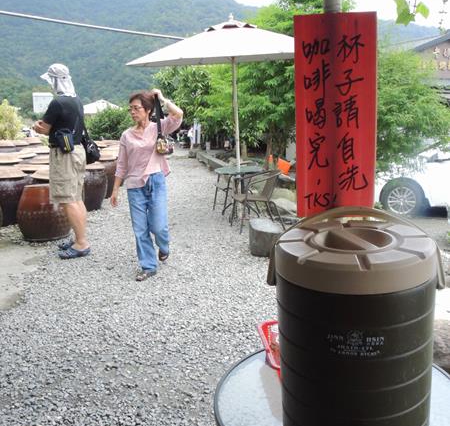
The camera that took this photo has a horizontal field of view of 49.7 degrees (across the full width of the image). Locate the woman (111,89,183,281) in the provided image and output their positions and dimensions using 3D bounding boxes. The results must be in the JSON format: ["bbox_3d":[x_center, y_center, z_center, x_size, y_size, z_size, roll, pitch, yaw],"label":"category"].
[{"bbox_3d":[-0.661,-0.232,4.229,0.580,1.580,0.450,0,12,20],"label":"woman"}]

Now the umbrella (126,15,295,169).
[{"bbox_3d":[0.144,-1.225,6.499,2.680,2.630,2.680,-4,11,0],"label":"umbrella"}]

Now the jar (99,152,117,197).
[{"bbox_3d":[-2.201,-0.654,8.772,0.600,0.740,0.600,-4,11,0],"label":"jar"}]

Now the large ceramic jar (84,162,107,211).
[{"bbox_3d":[-2.123,-0.417,7.530,0.600,0.740,0.600,-4,11,0],"label":"large ceramic jar"}]

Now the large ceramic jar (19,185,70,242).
[{"bbox_3d":[-2.169,-0.014,5.817,0.635,0.610,0.635,-4,11,0],"label":"large ceramic jar"}]

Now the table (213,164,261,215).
[{"bbox_3d":[0.202,-0.255,6.689,0.670,0.635,0.670,-4,11,0],"label":"table"}]

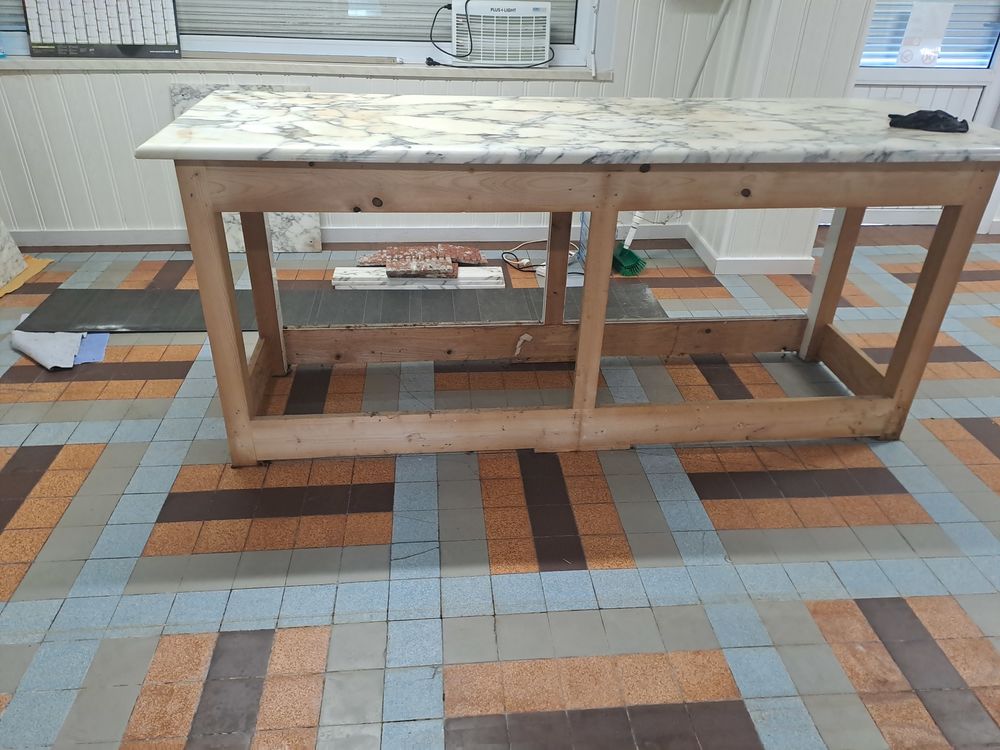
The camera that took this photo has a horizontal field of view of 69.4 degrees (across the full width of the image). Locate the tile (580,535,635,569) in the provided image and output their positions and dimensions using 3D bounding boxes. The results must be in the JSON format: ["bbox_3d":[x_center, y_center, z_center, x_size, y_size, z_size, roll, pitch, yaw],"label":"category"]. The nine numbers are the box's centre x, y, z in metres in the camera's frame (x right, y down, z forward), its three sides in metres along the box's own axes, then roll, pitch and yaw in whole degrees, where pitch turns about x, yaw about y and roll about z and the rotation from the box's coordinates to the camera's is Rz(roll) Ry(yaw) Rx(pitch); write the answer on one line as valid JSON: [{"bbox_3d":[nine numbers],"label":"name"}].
[{"bbox_3d":[0.282,0.463,1.879,0.124,0.010,0.124,-1,31,-5],"label":"tile"}]

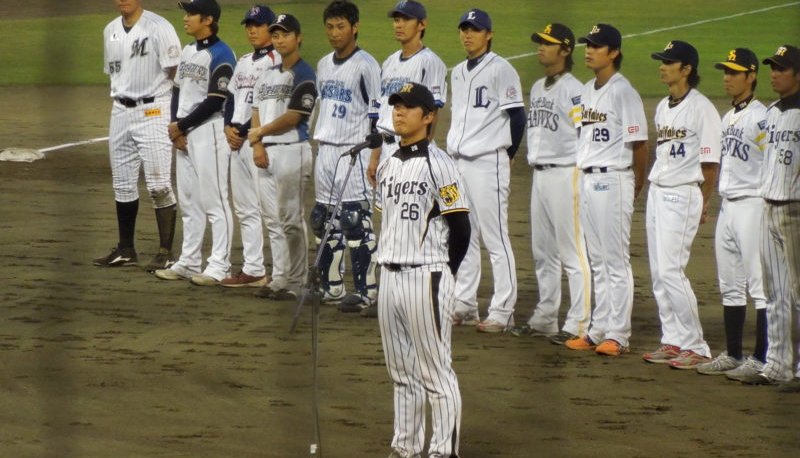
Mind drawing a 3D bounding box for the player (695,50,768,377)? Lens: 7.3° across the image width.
[{"bbox_3d":[1.857,-0.102,34.283,0.380,1.784,0.520,-4,6,-42],"label":"player"}]

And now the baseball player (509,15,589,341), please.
[{"bbox_3d":[0.891,-0.276,36.054,0.380,1.815,0.520,-4,6,-44],"label":"baseball player"}]

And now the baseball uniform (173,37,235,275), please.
[{"bbox_3d":[-1.251,-0.460,40.428,0.380,1.578,0.500,-2,5,-28],"label":"baseball uniform"}]

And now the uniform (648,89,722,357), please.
[{"bbox_3d":[1.587,-0.032,34.869,0.340,1.490,0.470,-3,5,-32],"label":"uniform"}]

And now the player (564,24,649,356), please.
[{"bbox_3d":[1.166,-0.242,35.291,0.380,1.833,0.520,-4,6,-42],"label":"player"}]

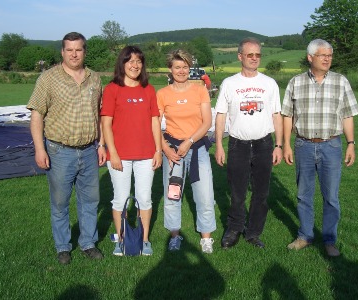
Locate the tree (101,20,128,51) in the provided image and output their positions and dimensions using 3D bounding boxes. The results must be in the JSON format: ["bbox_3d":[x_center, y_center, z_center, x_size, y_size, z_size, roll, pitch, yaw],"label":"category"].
[{"bbox_3d":[-7.710,-12.290,60.810,3.170,6.220,3.170,0,9,0],"label":"tree"}]

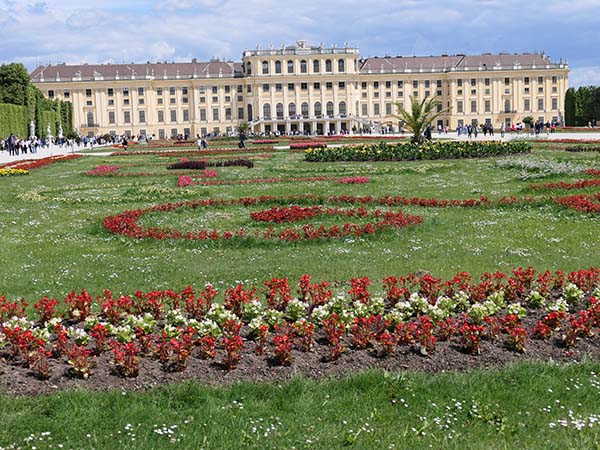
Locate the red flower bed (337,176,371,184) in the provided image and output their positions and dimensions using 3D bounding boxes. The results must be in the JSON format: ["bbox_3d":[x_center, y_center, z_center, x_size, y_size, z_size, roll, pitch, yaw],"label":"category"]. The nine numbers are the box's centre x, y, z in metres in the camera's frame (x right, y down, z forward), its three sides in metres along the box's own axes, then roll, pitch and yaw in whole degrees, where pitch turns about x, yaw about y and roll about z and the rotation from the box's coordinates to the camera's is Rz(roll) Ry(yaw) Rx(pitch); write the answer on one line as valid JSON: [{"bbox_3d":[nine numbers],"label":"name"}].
[{"bbox_3d":[1.601,-1.352,26.629,1.000,0.200,0.700,-2,6,0],"label":"red flower bed"}]

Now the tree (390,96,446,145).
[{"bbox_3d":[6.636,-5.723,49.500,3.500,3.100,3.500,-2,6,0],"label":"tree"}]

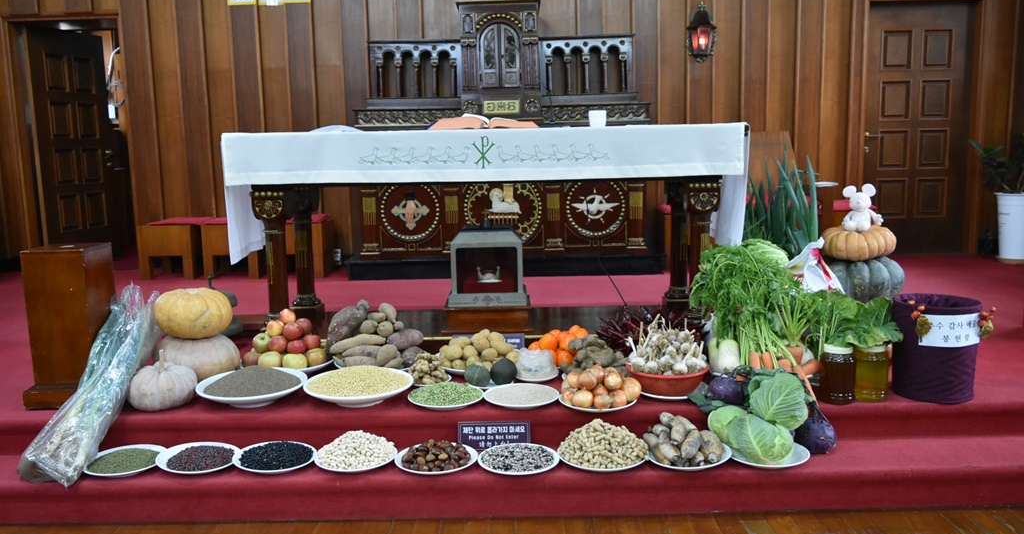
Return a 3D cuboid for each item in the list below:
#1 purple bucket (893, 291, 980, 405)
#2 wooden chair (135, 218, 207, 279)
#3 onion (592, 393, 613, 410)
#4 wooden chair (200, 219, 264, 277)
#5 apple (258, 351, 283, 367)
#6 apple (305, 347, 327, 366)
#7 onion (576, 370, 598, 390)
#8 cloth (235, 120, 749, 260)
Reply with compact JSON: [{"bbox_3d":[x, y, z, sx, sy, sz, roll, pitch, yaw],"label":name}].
[{"bbox_3d":[1.515,0.288,2.758,0.282,0.330,0.285,1,8,13],"label":"purple bucket"},{"bbox_3d":[-2.690,-0.155,6.166,0.405,0.440,0.410,-1,8,0],"label":"wooden chair"},{"bbox_3d":[0.313,0.462,2.648,0.065,0.060,0.063,-1,8,1],"label":"onion"},{"bbox_3d":[-2.133,-0.160,6.022,0.421,0.460,0.356,-1,8,1],"label":"wooden chair"},{"bbox_3d":[-1.002,0.390,3.184,0.090,0.078,0.090,-1,8,1],"label":"apple"},{"bbox_3d":[-0.795,0.362,3.110,0.085,0.078,0.085,-1,8,0],"label":"apple"},{"bbox_3d":[0.260,0.387,2.645,0.070,0.068,0.070,-1,8,1],"label":"onion"},{"bbox_3d":[-0.117,-0.369,3.625,2.209,0.540,0.734,-1,8,1],"label":"cloth"}]

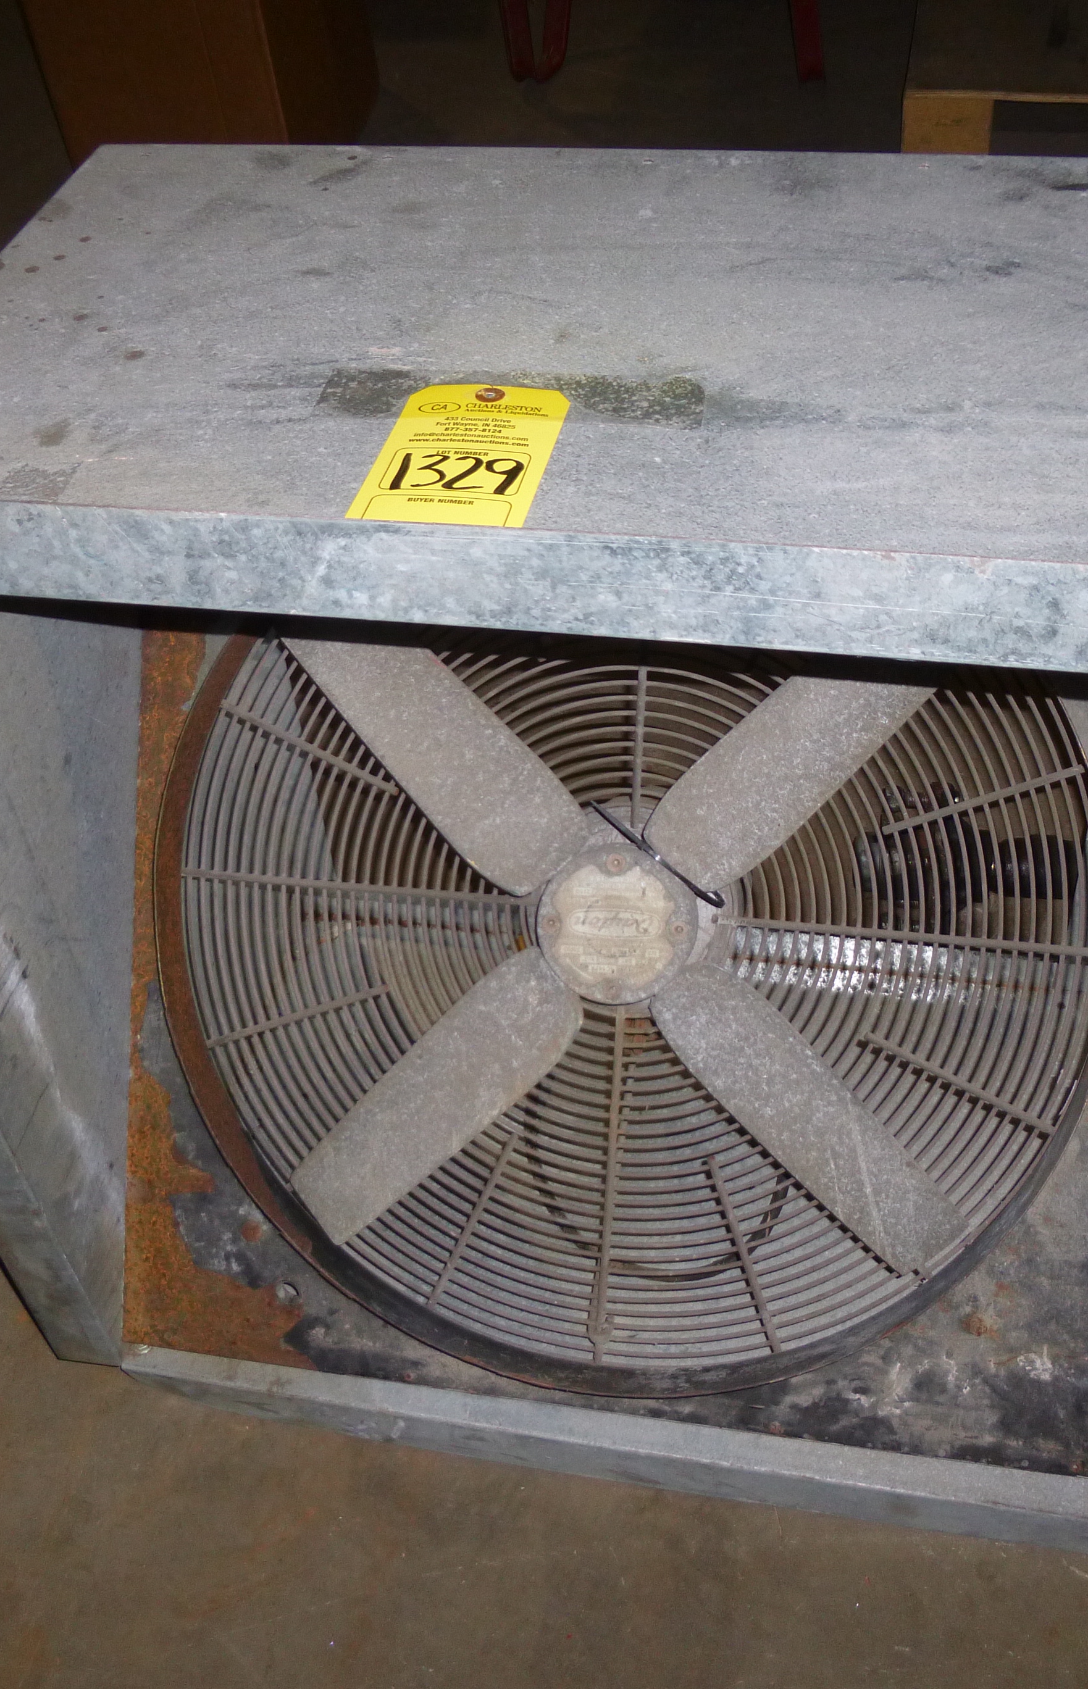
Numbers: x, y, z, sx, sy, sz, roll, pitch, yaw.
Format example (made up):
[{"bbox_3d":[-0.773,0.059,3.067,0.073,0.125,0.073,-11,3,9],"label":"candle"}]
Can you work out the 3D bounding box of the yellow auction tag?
[{"bbox_3d":[-0.040,-0.165,0.728,0.080,0.002,0.160,5,45,12],"label":"yellow auction tag"}]

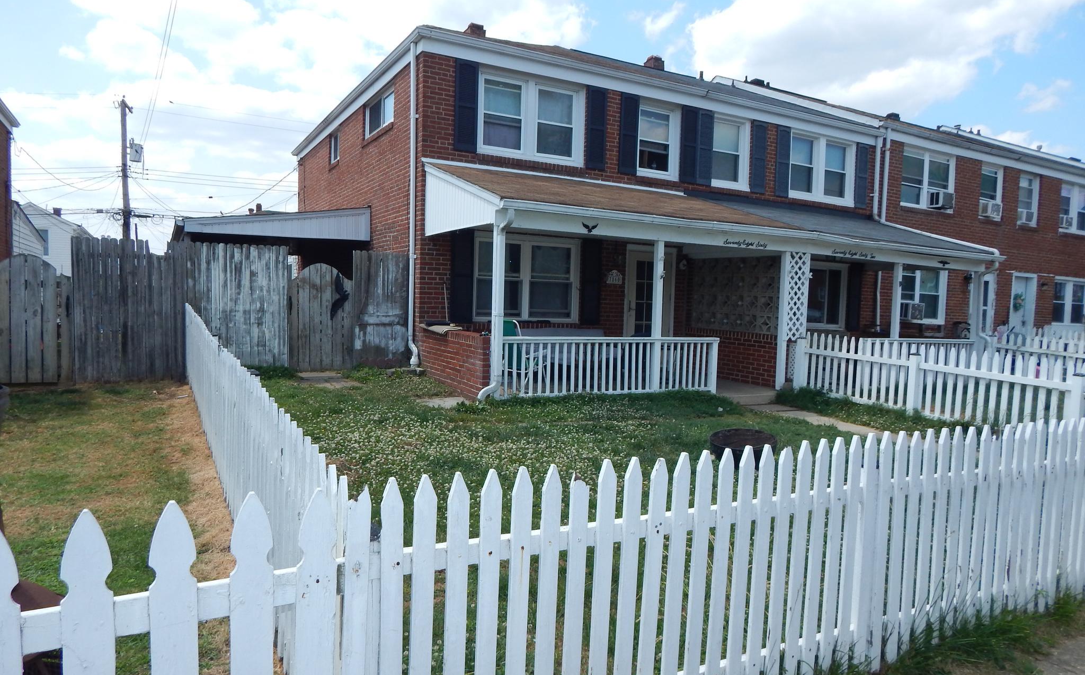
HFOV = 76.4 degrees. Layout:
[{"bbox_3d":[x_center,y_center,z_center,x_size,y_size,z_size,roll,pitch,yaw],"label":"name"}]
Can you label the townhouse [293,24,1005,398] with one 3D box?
[{"bbox_3d":[0.992,-3.226,15.500,10.712,7.297,12.368,0,4,-29],"label":"townhouse"}]

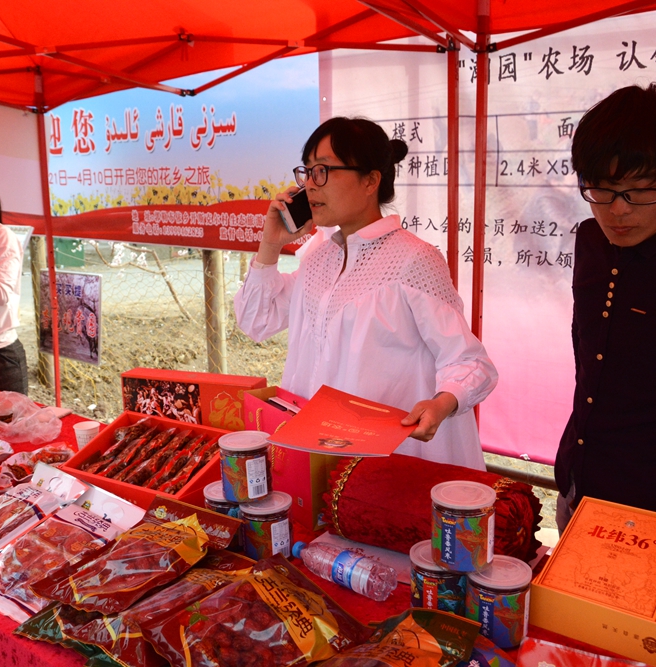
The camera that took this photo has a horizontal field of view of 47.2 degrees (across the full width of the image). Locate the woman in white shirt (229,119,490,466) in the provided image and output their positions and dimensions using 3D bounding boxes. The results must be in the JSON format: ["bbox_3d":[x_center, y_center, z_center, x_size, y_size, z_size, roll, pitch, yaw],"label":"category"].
[{"bbox_3d":[0.099,0.314,1.811,0.430,1.610,0.550,-10,14,-44],"label":"woman in white shirt"}]

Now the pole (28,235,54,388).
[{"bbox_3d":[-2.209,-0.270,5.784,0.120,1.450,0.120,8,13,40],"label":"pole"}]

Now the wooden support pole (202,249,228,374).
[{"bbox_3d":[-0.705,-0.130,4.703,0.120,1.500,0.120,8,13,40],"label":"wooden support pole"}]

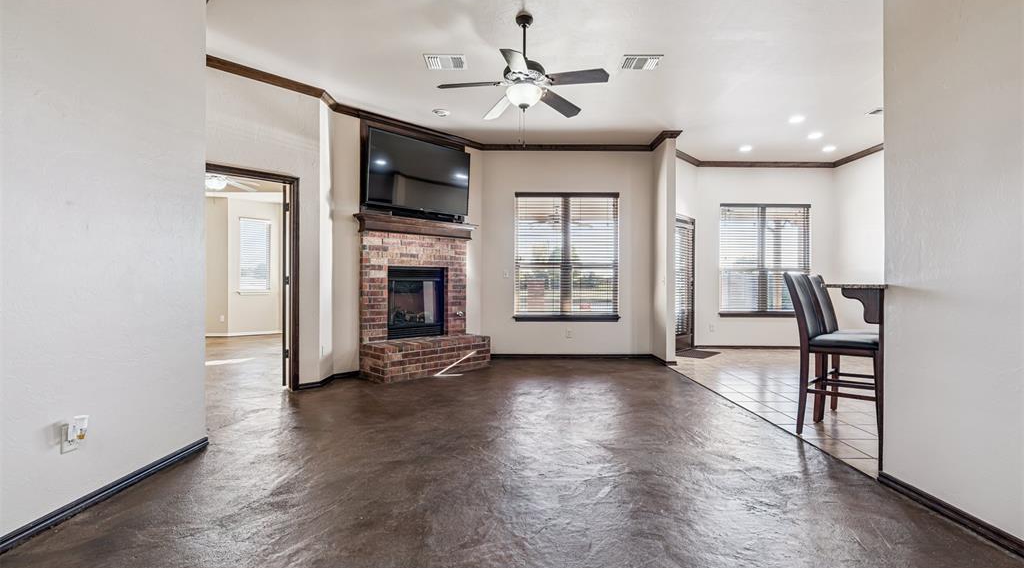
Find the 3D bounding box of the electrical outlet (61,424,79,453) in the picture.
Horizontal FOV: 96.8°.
[{"bbox_3d":[-2.006,0.707,2.069,0.012,0.121,0.076,0,0,0],"label":"electrical outlet"}]

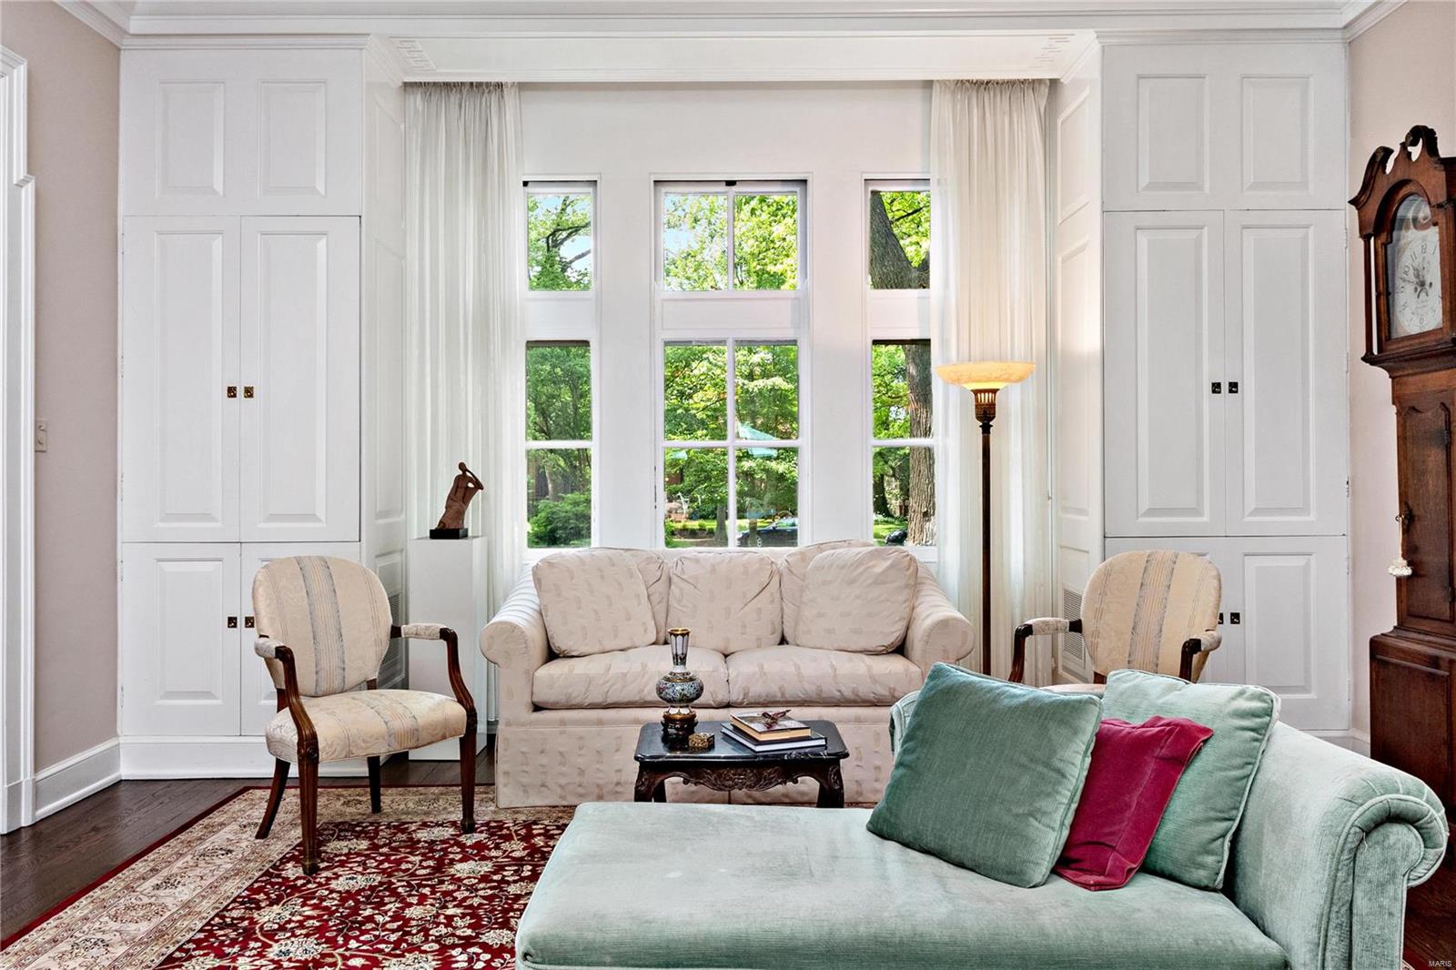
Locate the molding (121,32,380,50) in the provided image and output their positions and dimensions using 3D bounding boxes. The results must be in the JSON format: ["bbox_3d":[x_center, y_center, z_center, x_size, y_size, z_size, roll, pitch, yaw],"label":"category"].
[{"bbox_3d":[-1.907,-1.763,4.500,1.000,0.061,0.056,0,0,0],"label":"molding"}]

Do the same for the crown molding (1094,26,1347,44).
[{"bbox_3d":[1.946,-1.782,4.500,1.000,0.061,0.056,0,0,0],"label":"crown molding"}]

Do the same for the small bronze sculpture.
[{"bbox_3d":[-1.200,0.068,5.020,0.225,0.335,0.130,0,0,0],"label":"small bronze sculpture"}]

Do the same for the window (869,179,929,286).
[{"bbox_3d":[0.832,-1.199,5.450,0.323,0.525,0.090,0,0,0],"label":"window"}]

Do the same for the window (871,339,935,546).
[{"bbox_3d":[0.846,-0.200,5.450,0.329,1.002,0.090,0,0,0],"label":"window"}]

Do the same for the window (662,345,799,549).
[{"bbox_3d":[0.019,-0.197,5.450,0.679,0.996,0.090,0,0,0],"label":"window"}]

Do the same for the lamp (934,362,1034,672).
[{"bbox_3d":[1.091,0.332,4.798,0.419,1.692,0.419,0,0,0],"label":"lamp"}]

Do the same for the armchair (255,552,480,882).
[{"bbox_3d":[-1.253,0.719,3.816,0.561,0.929,0.601,0,0,45],"label":"armchair"}]

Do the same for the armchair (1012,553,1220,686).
[{"bbox_3d":[1.312,0.715,3.808,0.561,0.929,0.601,0,0,-44],"label":"armchair"}]

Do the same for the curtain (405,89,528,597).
[{"bbox_3d":[-1.205,-0.382,5.202,0.545,2.959,0.141,0,0,0],"label":"curtain"}]

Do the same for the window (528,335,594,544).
[{"bbox_3d":[-0.813,-0.194,5.450,0.329,1.002,0.090,0,0,0],"label":"window"}]

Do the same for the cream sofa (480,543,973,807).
[{"bbox_3d":[0.000,0.722,4.616,1.808,0.919,0.939,0,0,-1],"label":"cream sofa"}]

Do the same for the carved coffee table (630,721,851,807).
[{"bbox_3d":[0.042,0.967,3.350,0.595,0.440,0.460,0,0,0],"label":"carved coffee table"}]

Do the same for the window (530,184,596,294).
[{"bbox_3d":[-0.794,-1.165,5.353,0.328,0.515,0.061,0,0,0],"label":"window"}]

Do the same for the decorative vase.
[{"bbox_3d":[-0.143,0.599,3.370,0.140,0.328,0.140,0,0,0],"label":"decorative vase"}]

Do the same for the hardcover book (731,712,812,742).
[{"bbox_3d":[0.127,0.737,3.472,0.170,0.026,0.258,0,0,-18],"label":"hardcover book"}]

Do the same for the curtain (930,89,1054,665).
[{"bbox_3d":[1.228,-0.402,5.270,0.567,2.970,0.150,0,0,0],"label":"curtain"}]

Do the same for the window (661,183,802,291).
[{"bbox_3d":[0.016,-1.190,5.450,0.696,0.531,0.090,0,0,0],"label":"window"}]

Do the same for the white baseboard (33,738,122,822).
[{"bbox_3d":[-2.426,1.097,4.242,0.025,0.182,0.555,0,0,0],"label":"white baseboard"}]

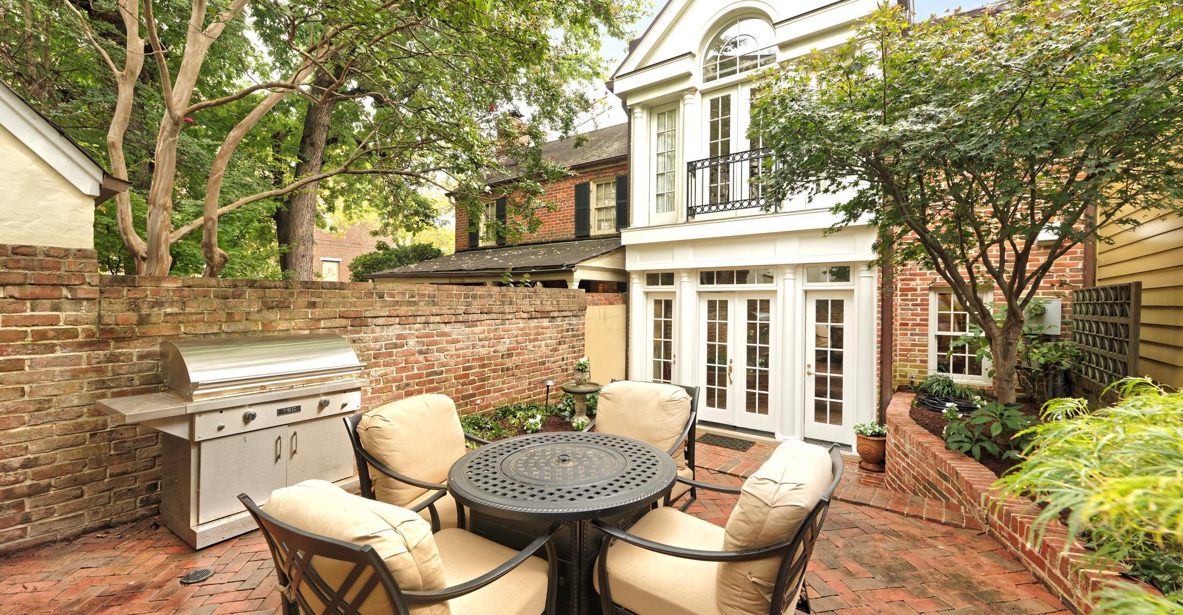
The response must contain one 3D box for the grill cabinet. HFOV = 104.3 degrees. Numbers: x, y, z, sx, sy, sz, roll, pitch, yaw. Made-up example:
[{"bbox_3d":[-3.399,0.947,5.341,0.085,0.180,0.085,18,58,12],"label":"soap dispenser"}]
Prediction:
[{"bbox_3d":[-2.568,0.893,3.490,0.745,1.325,1.474,1,1,37],"label":"grill cabinet"}]

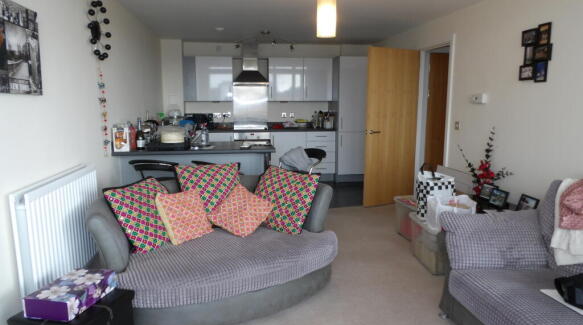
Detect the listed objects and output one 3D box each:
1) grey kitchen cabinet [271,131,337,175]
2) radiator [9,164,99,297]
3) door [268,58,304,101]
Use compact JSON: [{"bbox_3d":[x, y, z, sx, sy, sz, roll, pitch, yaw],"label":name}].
[{"bbox_3d":[0.170,-0.186,7.107,1.096,0.725,0.580,-1,9,-8],"label":"grey kitchen cabinet"},{"bbox_3d":[-1.400,0.411,2.507,0.080,0.670,1.050,-1,9,-8],"label":"radiator"},{"bbox_3d":[-0.085,-1.411,6.877,0.595,0.730,0.040,-1,9,-8],"label":"door"}]

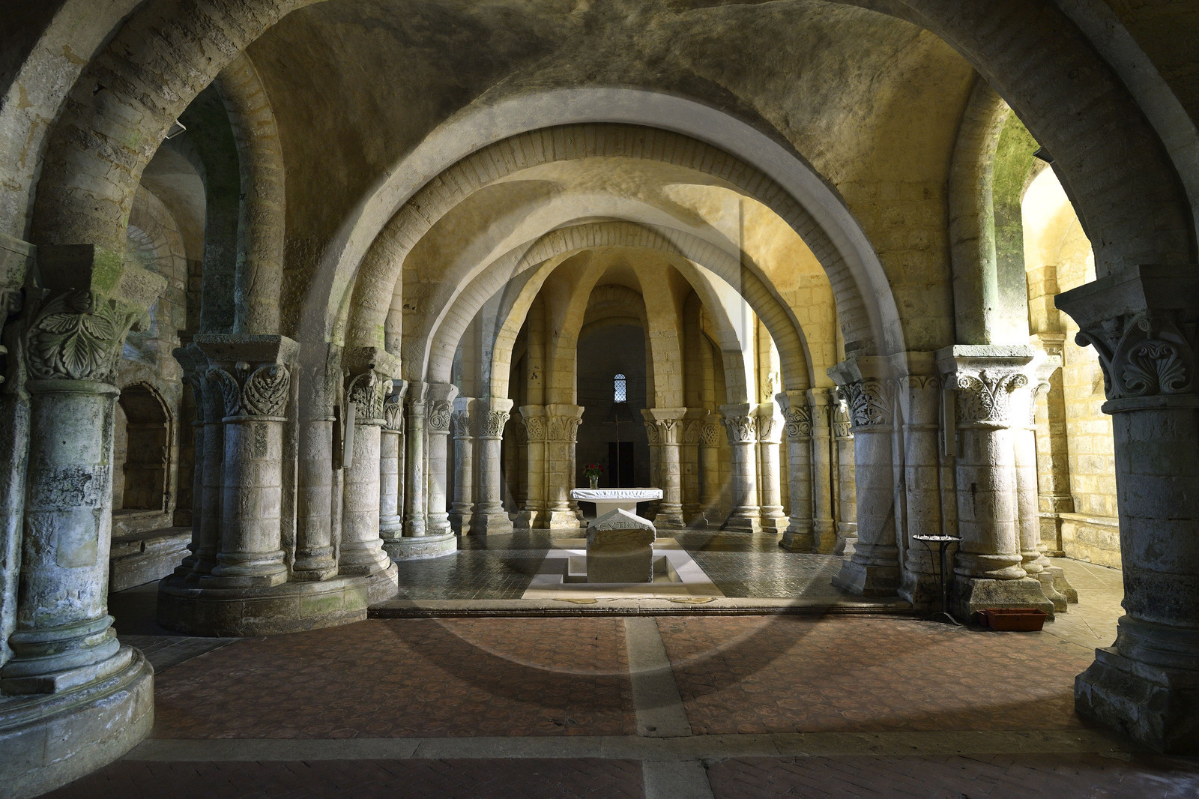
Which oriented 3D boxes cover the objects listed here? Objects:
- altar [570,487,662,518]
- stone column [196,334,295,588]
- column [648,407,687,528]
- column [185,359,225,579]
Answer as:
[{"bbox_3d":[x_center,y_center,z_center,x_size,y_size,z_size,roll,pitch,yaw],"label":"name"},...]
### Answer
[{"bbox_3d":[0.337,2.109,12.047,1.615,0.976,0.731,0,-5,0],"label":"altar"},{"bbox_3d":[-3.635,0.633,6.924,0.790,2.490,0.650,0,-5,0],"label":"stone column"},{"bbox_3d":[1.542,1.523,14.963,0.808,2.604,0.748,0,-5,0],"label":"column"},{"bbox_3d":[-4.271,0.743,7.593,0.561,2.448,0.561,0,-5,0],"label":"column"}]

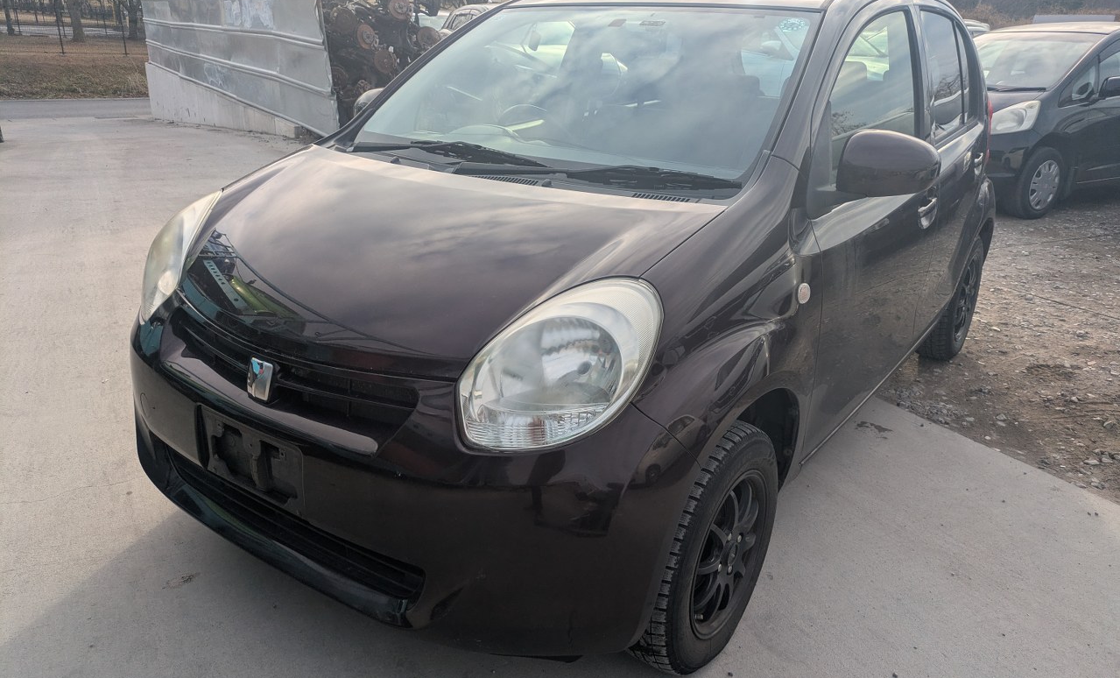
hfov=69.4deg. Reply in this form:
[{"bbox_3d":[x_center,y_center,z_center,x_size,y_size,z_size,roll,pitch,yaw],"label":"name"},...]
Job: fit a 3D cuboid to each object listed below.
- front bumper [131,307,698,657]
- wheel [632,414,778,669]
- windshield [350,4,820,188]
[{"bbox_3d":[-0.515,0.232,1.853,1.620,0.560,0.480,15,24,34],"label":"front bumper"},{"bbox_3d":[0.317,0.454,1.835,0.175,0.575,0.575,15,24,34],"label":"wheel"},{"bbox_3d":[0.033,-0.726,2.262,1.320,0.110,0.810,15,57,34],"label":"windshield"}]

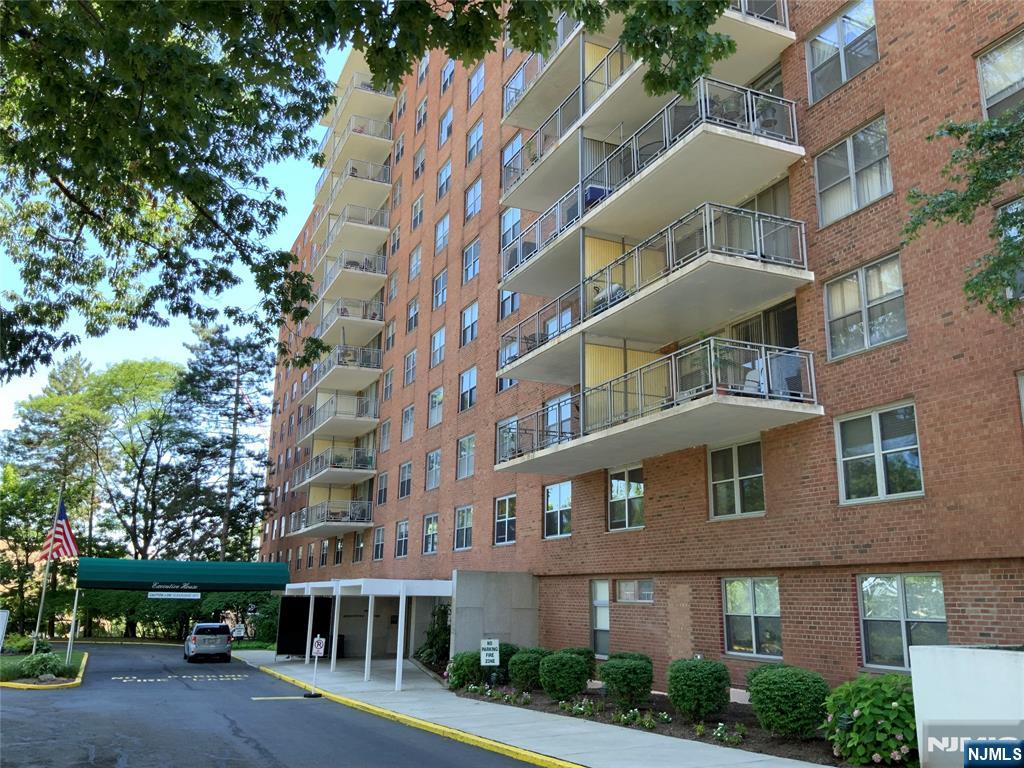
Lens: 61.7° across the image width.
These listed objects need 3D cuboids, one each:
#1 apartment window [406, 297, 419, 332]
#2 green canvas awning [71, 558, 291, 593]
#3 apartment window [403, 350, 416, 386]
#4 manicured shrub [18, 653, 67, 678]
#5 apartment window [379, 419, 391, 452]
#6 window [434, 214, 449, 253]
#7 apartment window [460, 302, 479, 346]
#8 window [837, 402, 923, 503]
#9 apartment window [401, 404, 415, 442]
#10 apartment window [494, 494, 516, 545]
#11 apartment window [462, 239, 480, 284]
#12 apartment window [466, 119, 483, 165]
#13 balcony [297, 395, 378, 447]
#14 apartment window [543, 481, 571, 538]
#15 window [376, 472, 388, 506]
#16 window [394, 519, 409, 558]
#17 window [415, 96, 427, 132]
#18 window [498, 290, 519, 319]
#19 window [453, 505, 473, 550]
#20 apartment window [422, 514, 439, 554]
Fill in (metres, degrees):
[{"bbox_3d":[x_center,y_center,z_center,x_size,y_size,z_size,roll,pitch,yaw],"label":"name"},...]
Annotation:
[{"bbox_3d":[-4.715,-3.323,41.041,0.150,1.560,1.660,7,-15,-24],"label":"apartment window"},{"bbox_3d":[-13.835,8.123,36.400,8.079,1.200,2.800,7,-15,-23],"label":"green canvas awning"},{"bbox_3d":[-4.743,-0.720,40.213,0.130,1.502,1.657,7,-15,-23],"label":"apartment window"},{"bbox_3d":[-14.472,8.695,26.500,1.400,0.750,1.300,7,-15,-23],"label":"manicured shrub"},{"bbox_3d":[-6.344,2.636,42.906,0.130,1.502,1.657,7,-15,-23],"label":"apartment window"},{"bbox_3d":[-3.073,-6.657,38.321,0.140,1.500,1.720,7,-15,-24],"label":"window"},{"bbox_3d":[-1.609,-2.333,33.738,0.140,1.500,1.720,7,-15,-24],"label":"apartment window"},{"bbox_3d":[6.248,1.226,14.720,0.150,1.560,1.710,7,-15,-23],"label":"window"},{"bbox_3d":[-4.771,1.827,39.714,0.140,1.500,1.720,7,-15,-24],"label":"apartment window"},{"bbox_3d":[-0.187,4.515,28.286,0.130,1.502,1.657,7,-15,-23],"label":"apartment window"},{"bbox_3d":[-1.636,-4.937,34.802,0.150,1.560,1.710,7,-15,-23],"label":"apartment window"},{"bbox_3d":[-1.499,-9.982,35.465,0.130,1.502,1.657,7,-15,-23],"label":"apartment window"},{"bbox_3d":[-9.867,2.233,47.811,2.448,1.170,9.338,7,-15,-24],"label":"balcony"},{"bbox_3d":[1.367,3.751,25.207,0.140,1.500,1.720,7,-15,-24],"label":"apartment window"},{"bbox_3d":[-6.349,5.147,42.230,0.150,1.560,1.660,7,-15,-24],"label":"window"},{"bbox_3d":[-4.873,6.935,38.303,0.130,1.502,1.657,7,-15,-23],"label":"window"},{"bbox_3d":[-4.553,-13.603,43.623,0.150,1.560,1.660,7,-15,-24],"label":"window"},{"bbox_3d":[-0.062,-3.114,30.701,0.150,1.560,1.660,7,-15,-24],"label":"window"},{"bbox_3d":[-1.743,5.380,31.985,0.150,1.560,1.660,7,-15,-24],"label":"window"},{"bbox_3d":[-3.247,6.087,34.833,0.140,1.510,1.710,7,-15,-24],"label":"apartment window"}]

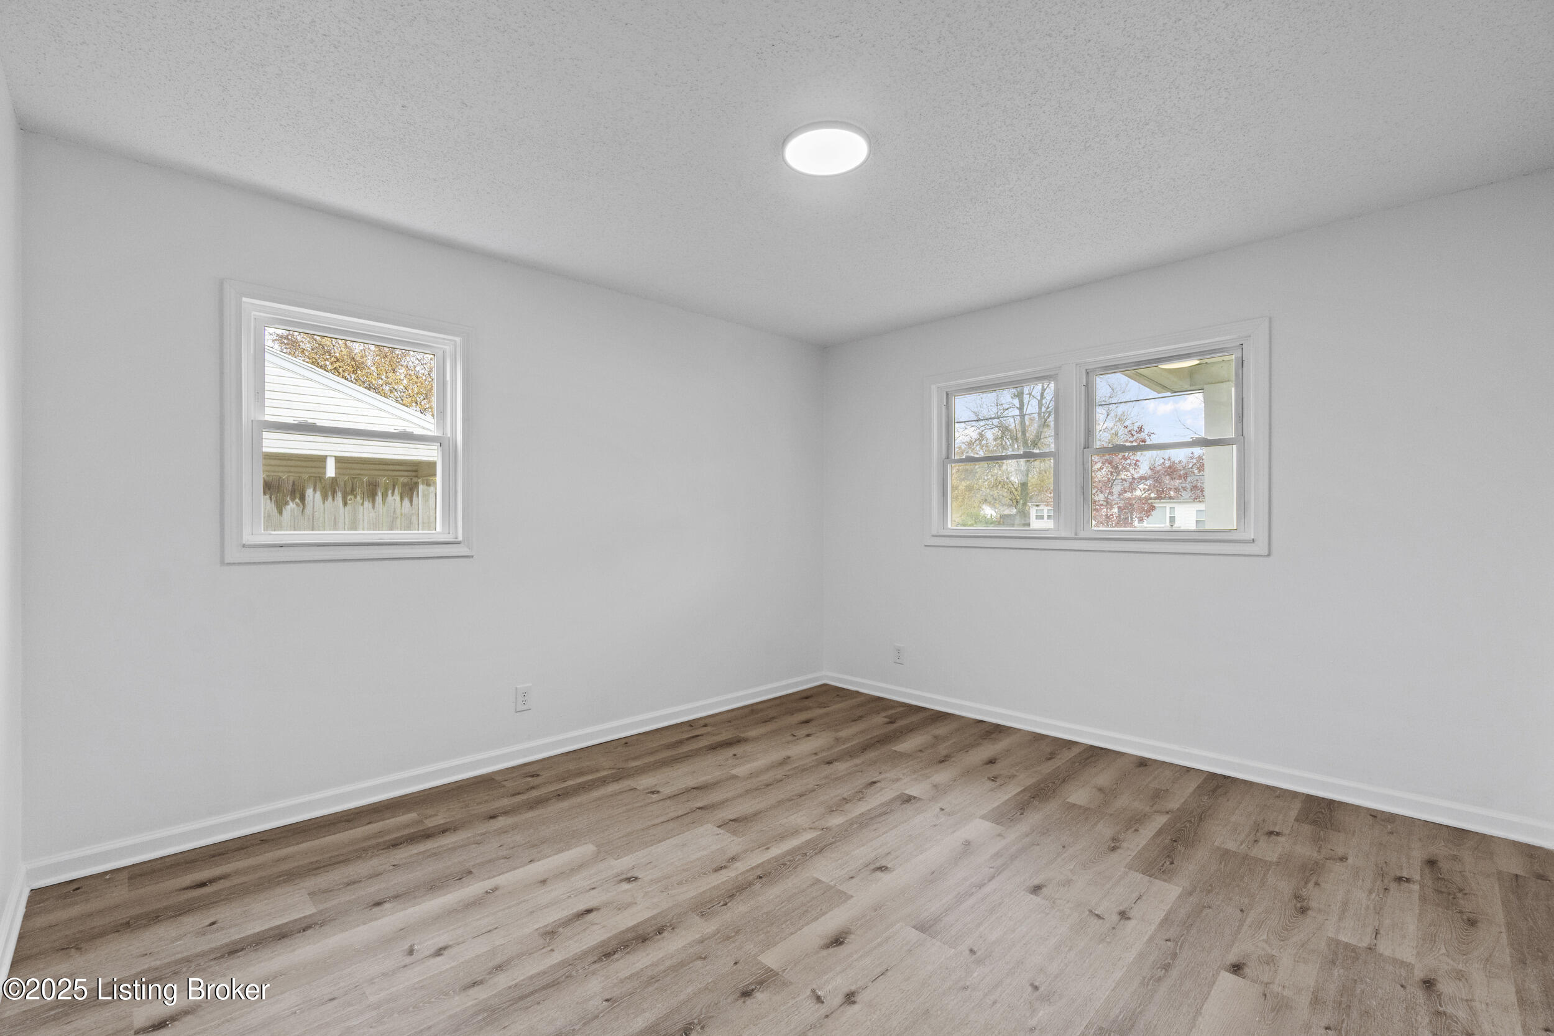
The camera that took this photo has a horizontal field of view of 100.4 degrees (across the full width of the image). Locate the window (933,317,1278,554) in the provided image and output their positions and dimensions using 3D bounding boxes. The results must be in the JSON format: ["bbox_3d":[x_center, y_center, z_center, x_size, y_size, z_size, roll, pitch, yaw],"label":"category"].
[{"bbox_3d":[1.599,-0.362,3.560,0.060,1.070,1.794,0,0,-44],"label":"window"}]

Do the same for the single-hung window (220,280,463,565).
[{"bbox_3d":[-1.765,-0.357,2.749,0.897,1.063,0.060,0,0,-44],"label":"single-hung window"}]

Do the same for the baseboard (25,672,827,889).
[{"bbox_3d":[-1.023,1.165,3.440,3.904,0.087,0.025,0,0,-44],"label":"baseboard"}]

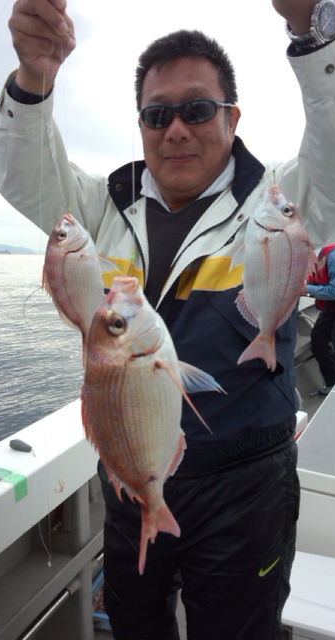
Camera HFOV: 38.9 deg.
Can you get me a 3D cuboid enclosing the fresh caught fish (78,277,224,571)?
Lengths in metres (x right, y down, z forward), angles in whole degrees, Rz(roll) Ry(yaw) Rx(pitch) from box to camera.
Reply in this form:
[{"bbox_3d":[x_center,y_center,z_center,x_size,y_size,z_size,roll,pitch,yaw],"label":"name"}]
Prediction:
[{"bbox_3d":[-0.019,0.100,0.480,0.125,0.302,0.068,-1,9,20],"label":"fresh caught fish"}]

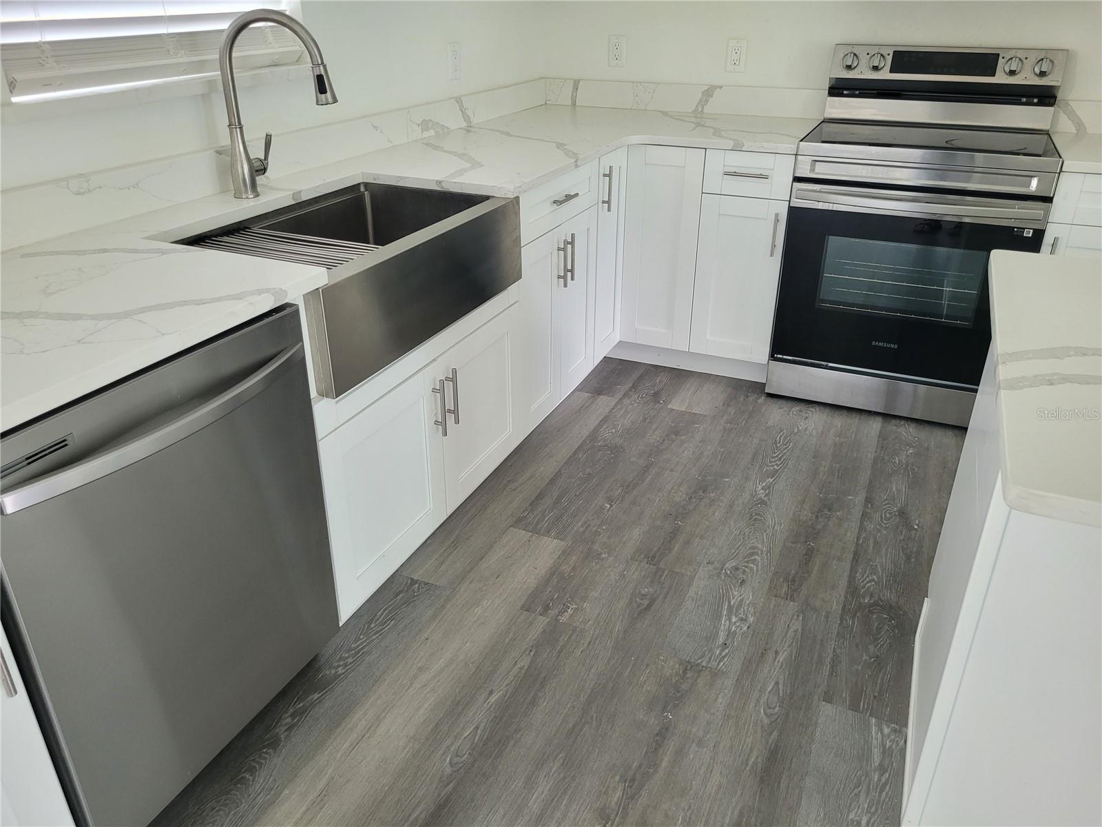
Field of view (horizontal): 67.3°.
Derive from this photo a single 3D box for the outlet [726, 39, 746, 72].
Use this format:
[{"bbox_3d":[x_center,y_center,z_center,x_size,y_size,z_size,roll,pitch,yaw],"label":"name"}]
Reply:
[{"bbox_3d":[0.734,-1.416,3.282,0.074,0.119,0.012,11,29,21],"label":"outlet"}]

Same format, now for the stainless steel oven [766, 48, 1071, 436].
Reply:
[{"bbox_3d":[1.276,-0.646,2.954,0.756,1.179,0.705,11,29,21],"label":"stainless steel oven"}]

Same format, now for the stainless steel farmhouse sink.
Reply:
[{"bbox_3d":[-0.488,-0.349,2.012,0.512,0.233,0.838,11,29,21],"label":"stainless steel farmhouse sink"}]

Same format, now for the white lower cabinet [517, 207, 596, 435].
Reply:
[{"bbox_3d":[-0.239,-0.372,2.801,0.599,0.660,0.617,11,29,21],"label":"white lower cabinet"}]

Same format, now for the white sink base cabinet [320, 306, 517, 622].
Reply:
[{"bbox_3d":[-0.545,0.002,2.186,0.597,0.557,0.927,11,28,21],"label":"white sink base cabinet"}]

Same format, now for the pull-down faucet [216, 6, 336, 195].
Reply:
[{"bbox_3d":[-0.634,-0.726,1.953,0.290,0.420,0.115,6,28,11],"label":"pull-down faucet"}]

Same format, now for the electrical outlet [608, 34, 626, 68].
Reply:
[{"bbox_3d":[0.277,-1.513,3.461,0.079,0.119,0.012,11,29,21],"label":"electrical outlet"}]

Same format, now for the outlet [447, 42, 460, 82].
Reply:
[{"bbox_3d":[-0.345,-1.256,2.951,0.012,0.120,0.074,11,29,21],"label":"outlet"}]

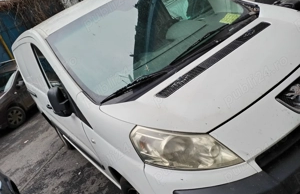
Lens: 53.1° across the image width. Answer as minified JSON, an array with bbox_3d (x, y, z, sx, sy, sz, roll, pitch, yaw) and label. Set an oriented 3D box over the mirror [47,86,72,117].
[{"bbox_3d":[-0.717,0.037,2.371,0.180,0.245,0.130,-9,26,37],"label":"mirror"}]

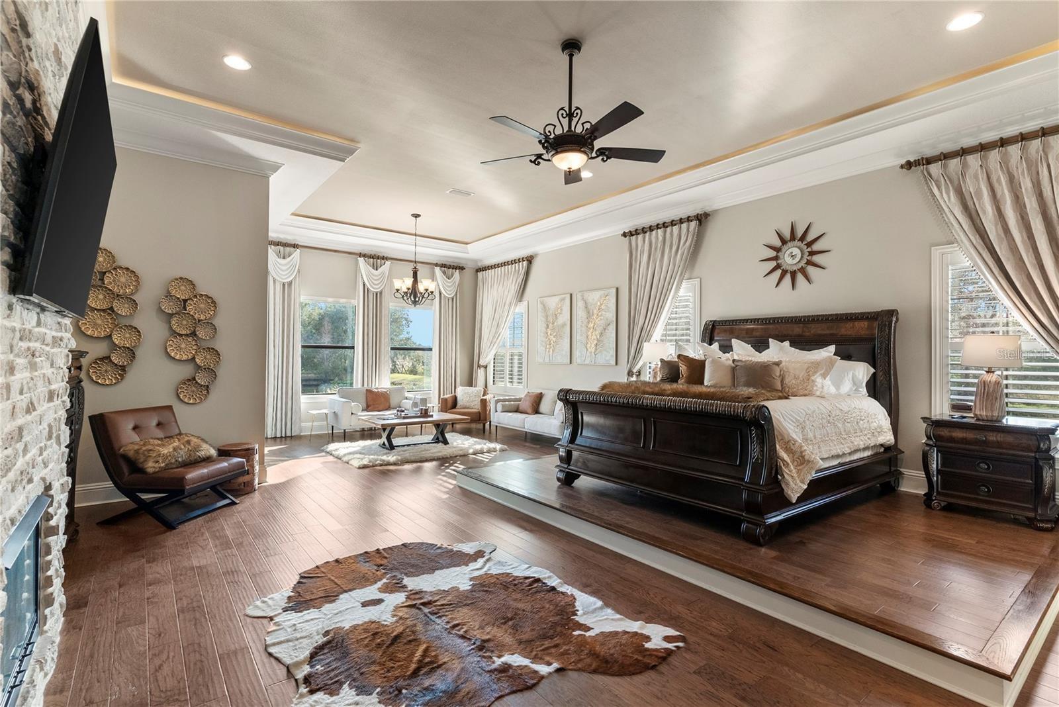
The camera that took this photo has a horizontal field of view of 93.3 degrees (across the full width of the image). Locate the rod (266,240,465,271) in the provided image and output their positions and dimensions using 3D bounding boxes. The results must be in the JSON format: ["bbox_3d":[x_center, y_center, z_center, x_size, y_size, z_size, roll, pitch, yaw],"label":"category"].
[{"bbox_3d":[-3.047,-1.910,9.947,4.058,0.099,0.118,1,-1,-38],"label":"rod"}]

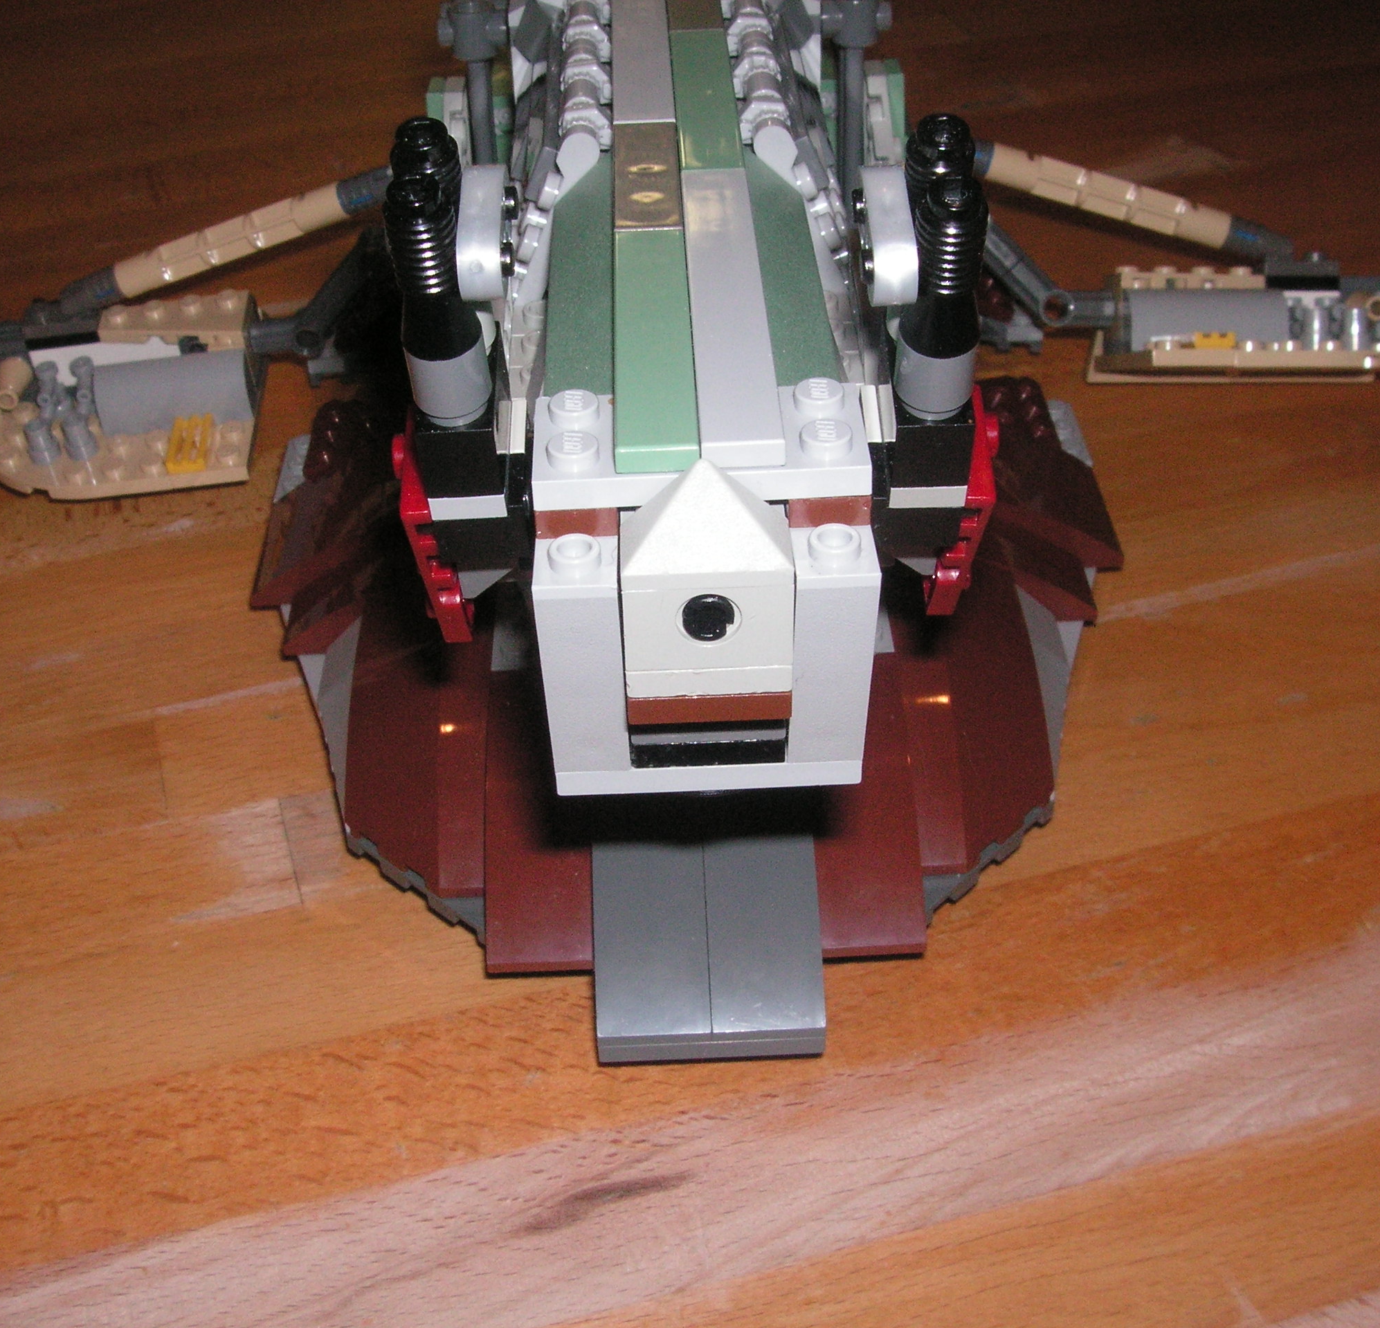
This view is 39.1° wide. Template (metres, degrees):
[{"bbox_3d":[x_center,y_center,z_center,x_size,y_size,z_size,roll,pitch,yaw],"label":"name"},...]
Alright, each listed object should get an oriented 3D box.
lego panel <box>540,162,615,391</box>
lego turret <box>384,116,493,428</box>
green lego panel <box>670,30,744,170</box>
[{"bbox_3d":[-0.012,-0.044,0.219,0.007,0.003,0.058,-2,38,-1],"label":"lego panel"},{"bbox_3d":[-0.026,-0.040,0.200,0.009,0.030,0.016,-2,38,-1],"label":"lego turret"},{"bbox_3d":[0.002,-0.072,0.251,0.008,0.003,0.046,-2,38,-1],"label":"green lego panel"}]

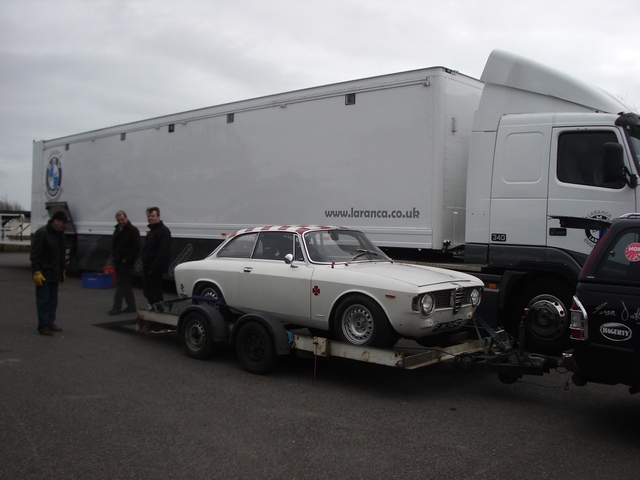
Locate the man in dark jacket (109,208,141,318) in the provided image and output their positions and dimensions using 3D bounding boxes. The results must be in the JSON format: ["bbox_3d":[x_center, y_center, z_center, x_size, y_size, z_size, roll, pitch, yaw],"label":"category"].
[{"bbox_3d":[-3.423,0.384,11.300,0.530,1.800,0.380,2,1,27],"label":"man in dark jacket"}]

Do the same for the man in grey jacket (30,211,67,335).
[{"bbox_3d":[-3.881,0.457,9.250,0.380,1.760,0.530,1,1,10],"label":"man in grey jacket"}]

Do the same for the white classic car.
[{"bbox_3d":[-0.109,0.457,7.934,4.080,1.270,1.580,4,3,41],"label":"white classic car"}]

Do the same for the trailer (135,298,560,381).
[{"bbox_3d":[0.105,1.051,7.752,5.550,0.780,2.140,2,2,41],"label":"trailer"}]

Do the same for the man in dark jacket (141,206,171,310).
[{"bbox_3d":[-2.873,0.349,11.300,0.520,1.850,0.360,2,1,35],"label":"man in dark jacket"}]

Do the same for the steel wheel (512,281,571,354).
[{"bbox_3d":[2.980,0.985,8.280,0.310,1.000,1.000,0,1,-38],"label":"steel wheel"}]

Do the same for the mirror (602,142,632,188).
[{"bbox_3d":[3.448,-0.863,7.500,0.220,0.530,0.380,2,2,43],"label":"mirror"}]

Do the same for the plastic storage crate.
[{"bbox_3d":[-5.323,0.980,15.550,0.600,0.340,0.400,1,1,16],"label":"plastic storage crate"}]

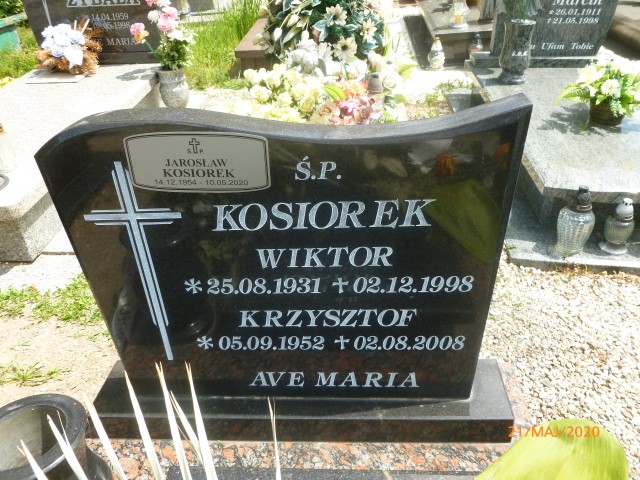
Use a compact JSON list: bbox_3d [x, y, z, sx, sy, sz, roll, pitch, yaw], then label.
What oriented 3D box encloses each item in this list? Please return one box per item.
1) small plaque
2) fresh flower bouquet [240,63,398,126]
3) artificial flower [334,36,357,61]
[{"bbox_3d":[-0.178,-0.111,0.761,0.208,0.100,0.006,0,35,2],"label":"small plaque"},{"bbox_3d":[0.012,-0.828,3.014,0.900,0.280,0.550,0,35,2],"label":"fresh flower bouquet"},{"bbox_3d":[0.172,-1.288,3.482,0.145,0.145,0.070,0,24,2],"label":"artificial flower"}]

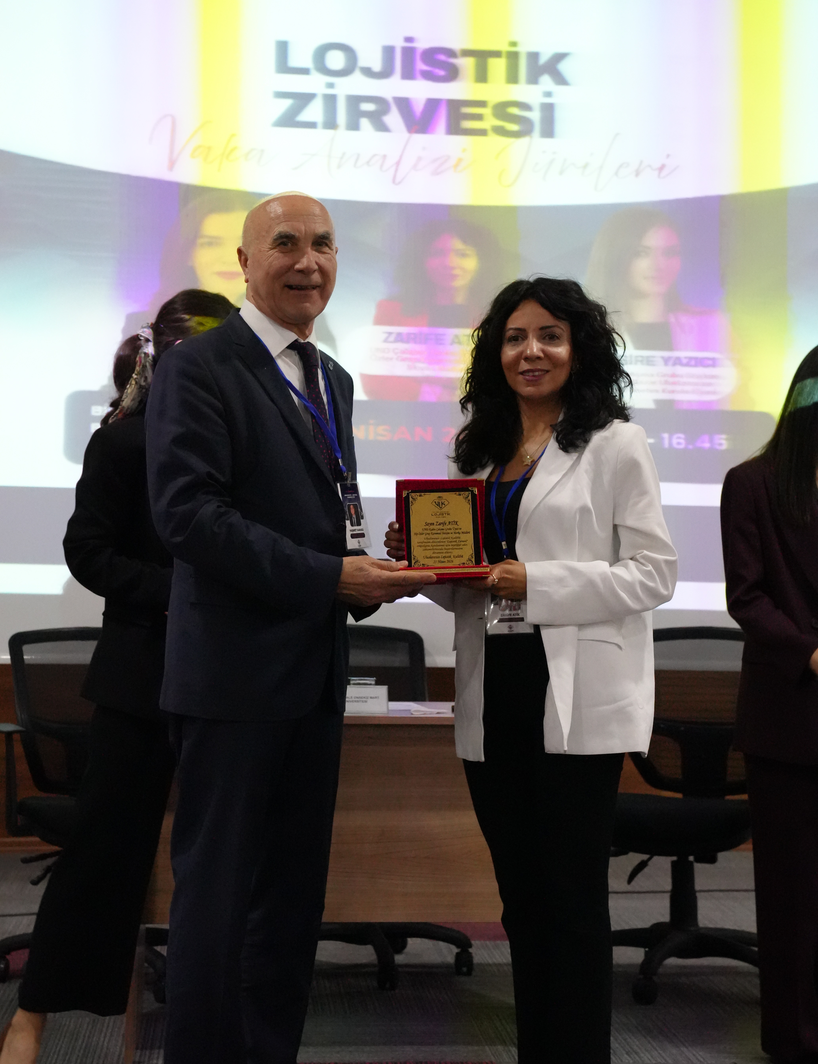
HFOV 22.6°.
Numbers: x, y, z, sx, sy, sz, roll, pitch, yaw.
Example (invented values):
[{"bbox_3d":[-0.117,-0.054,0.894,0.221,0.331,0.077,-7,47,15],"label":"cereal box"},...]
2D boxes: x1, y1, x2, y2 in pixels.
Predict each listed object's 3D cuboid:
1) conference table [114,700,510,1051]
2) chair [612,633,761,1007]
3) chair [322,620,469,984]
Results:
[{"bbox_3d":[-0.134,0.783,4.730,1.040,0.755,0.570,1,-1,-5],"label":"conference table"},{"bbox_3d":[0.728,0.719,5.352,0.620,0.935,0.620,0,-1,20],"label":"chair"},{"bbox_3d":[-0.111,0.712,5.533,0.620,0.935,0.620,1,-1,-10],"label":"chair"}]

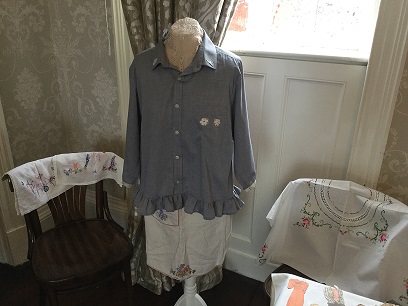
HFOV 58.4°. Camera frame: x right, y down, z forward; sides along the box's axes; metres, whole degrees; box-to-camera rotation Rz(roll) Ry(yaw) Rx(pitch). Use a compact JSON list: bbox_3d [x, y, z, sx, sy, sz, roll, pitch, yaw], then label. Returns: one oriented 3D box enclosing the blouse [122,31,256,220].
[{"bbox_3d":[-0.050,-0.102,1.301,0.500,0.630,0.290,4,23,6],"label":"blouse"}]

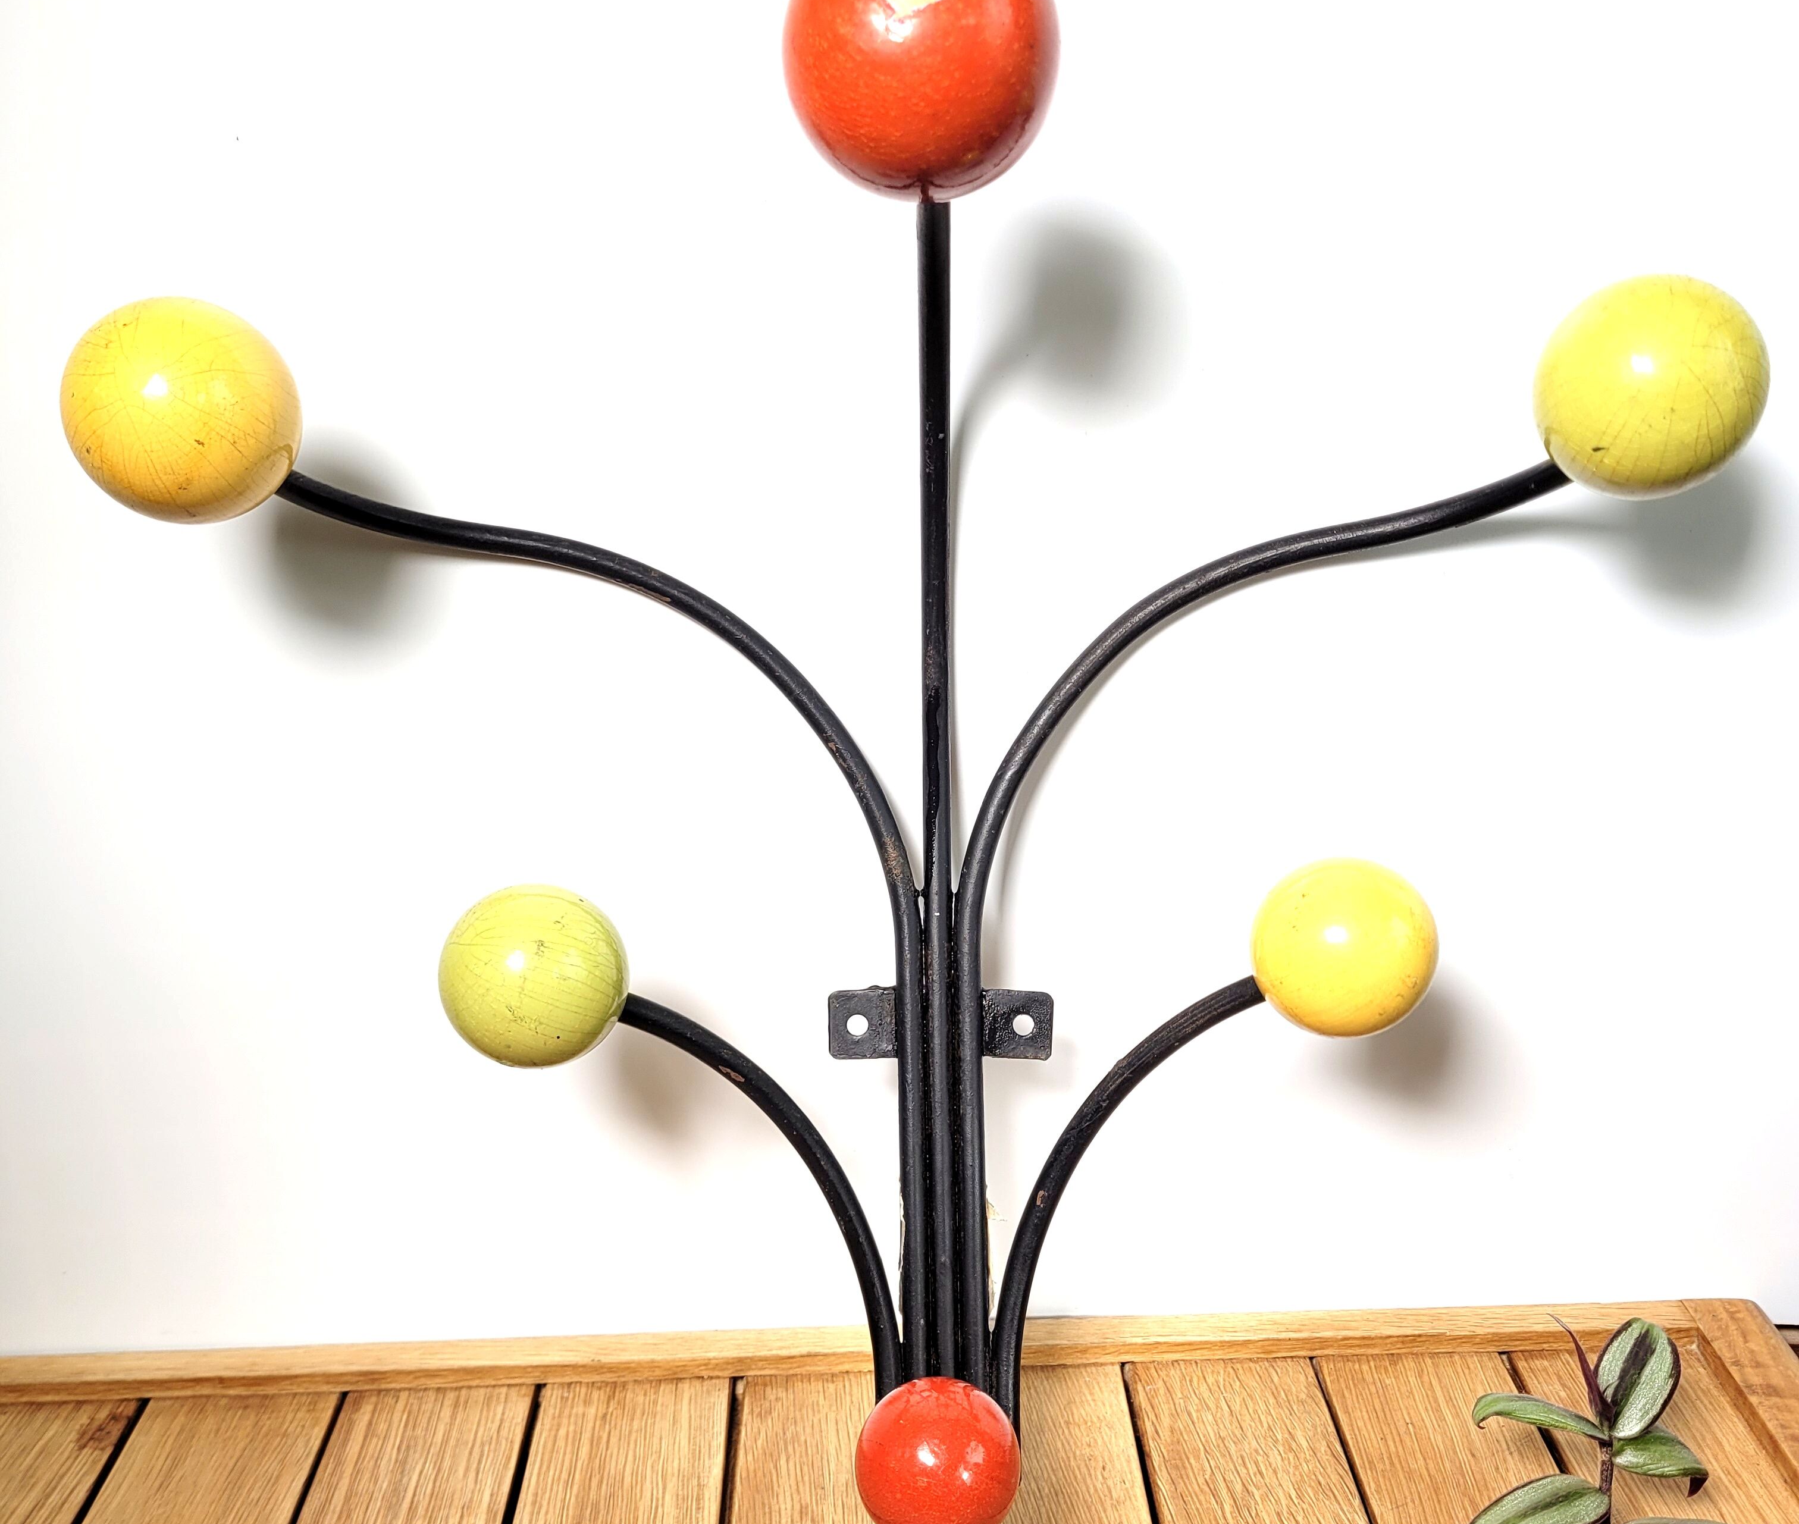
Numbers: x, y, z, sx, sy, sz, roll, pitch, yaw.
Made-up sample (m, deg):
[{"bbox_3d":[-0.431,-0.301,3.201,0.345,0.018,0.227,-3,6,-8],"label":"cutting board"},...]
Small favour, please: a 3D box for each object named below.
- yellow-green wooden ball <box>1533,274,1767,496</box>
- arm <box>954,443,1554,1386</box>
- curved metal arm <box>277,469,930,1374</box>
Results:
[{"bbox_3d":[0.200,-0.100,0.482,0.058,0.058,0.058,-1,20,0],"label":"yellow-green wooden ball"},{"bbox_3d":[0.104,0.083,0.534,0.172,0.326,0.094,-1,-4,-1],"label":"arm"},{"bbox_3d":[-0.081,0.084,0.530,0.180,0.328,0.092,-1,-4,-1],"label":"curved metal arm"}]

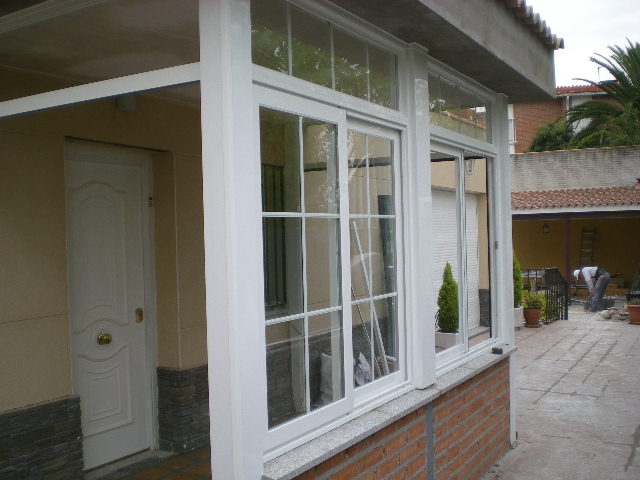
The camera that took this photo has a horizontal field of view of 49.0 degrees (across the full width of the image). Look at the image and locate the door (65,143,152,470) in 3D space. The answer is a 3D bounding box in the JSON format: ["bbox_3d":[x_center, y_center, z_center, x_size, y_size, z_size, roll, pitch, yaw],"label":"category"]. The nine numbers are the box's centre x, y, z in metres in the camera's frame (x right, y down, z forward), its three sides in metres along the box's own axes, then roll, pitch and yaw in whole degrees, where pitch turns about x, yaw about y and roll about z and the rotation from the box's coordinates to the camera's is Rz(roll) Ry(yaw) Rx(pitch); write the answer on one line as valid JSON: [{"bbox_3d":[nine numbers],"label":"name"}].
[{"bbox_3d":[-1.474,0.456,4.685,0.070,2.100,0.880,-1,0,31],"label":"door"}]

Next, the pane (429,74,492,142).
[{"bbox_3d":[0.880,-0.820,4.472,0.030,0.300,1.240,-1,0,31],"label":"pane"}]

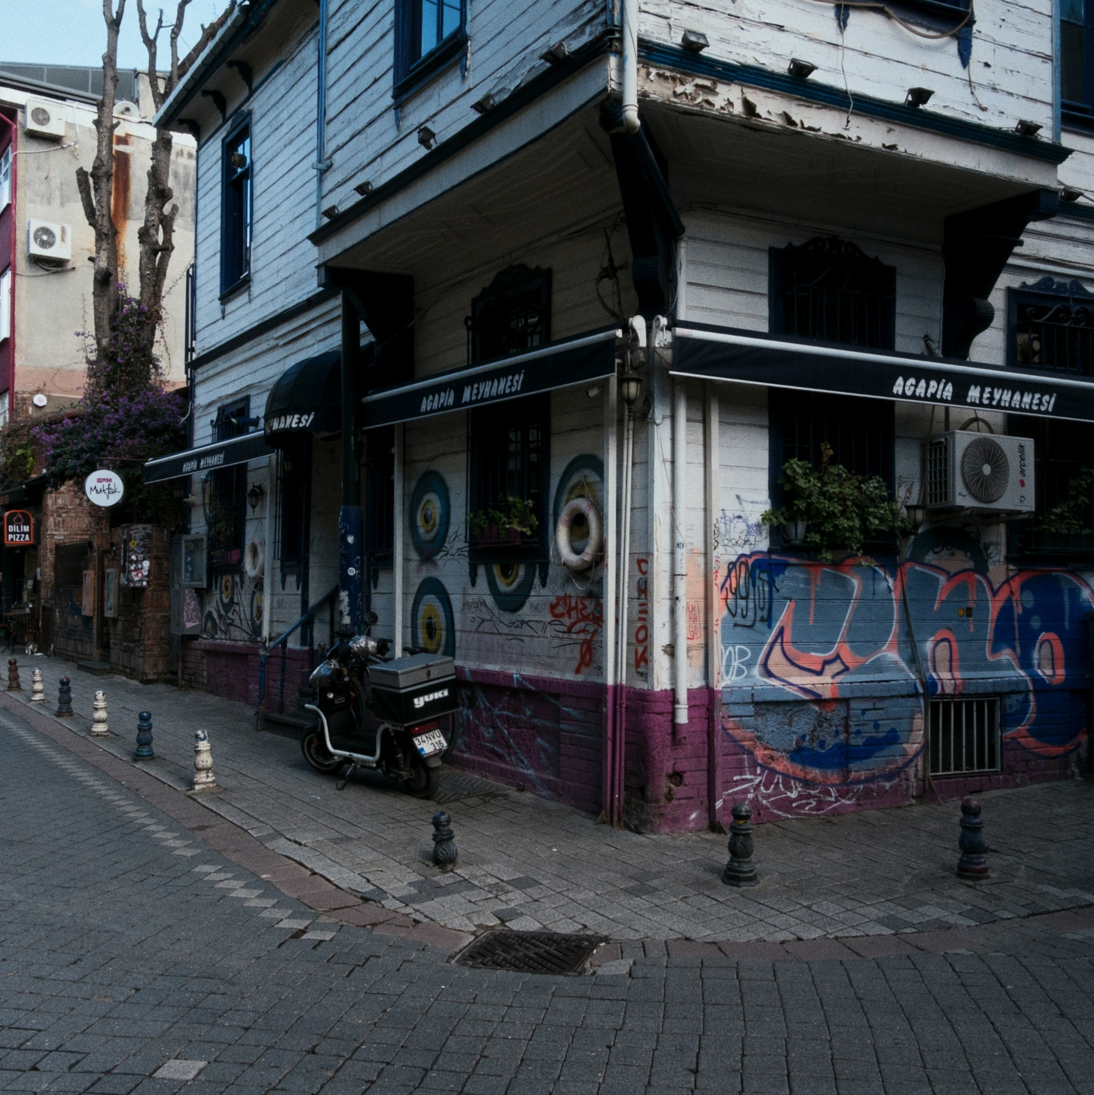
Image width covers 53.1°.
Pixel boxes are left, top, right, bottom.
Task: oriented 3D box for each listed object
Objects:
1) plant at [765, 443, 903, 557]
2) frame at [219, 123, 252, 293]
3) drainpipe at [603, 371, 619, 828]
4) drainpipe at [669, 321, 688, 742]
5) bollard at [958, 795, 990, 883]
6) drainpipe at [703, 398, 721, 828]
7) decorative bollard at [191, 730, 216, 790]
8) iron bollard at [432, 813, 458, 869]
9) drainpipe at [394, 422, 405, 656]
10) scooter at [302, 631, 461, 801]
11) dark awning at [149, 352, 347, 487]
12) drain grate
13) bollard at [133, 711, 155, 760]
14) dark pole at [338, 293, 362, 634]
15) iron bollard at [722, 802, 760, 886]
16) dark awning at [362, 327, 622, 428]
[{"bbox_3d":[1.888,-0.313,7.209,1.030,0.700,0.430,1,-2,-25],"label":"plant"},{"bbox_3d":[-3.933,-4.309,13.868,0.140,2.000,1.120,2,-2,-34],"label":"frame"},{"bbox_3d":[0.445,0.324,7.493,0.075,3.070,0.075,3,-3,-36],"label":"drainpipe"},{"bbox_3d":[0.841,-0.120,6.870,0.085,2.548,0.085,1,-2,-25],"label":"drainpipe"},{"bbox_3d":[2.373,1.627,6.109,0.183,0.457,0.183,2,-3,-24],"label":"bollard"},{"bbox_3d":[1.058,0.375,6.969,0.090,2.824,0.080,1,-2,-25],"label":"drainpipe"},{"bbox_3d":[-2.596,1.609,8.280,0.185,0.457,0.185,3,-3,-36],"label":"decorative bollard"},{"bbox_3d":[-0.575,1.653,6.177,0.145,0.318,0.145,1,-3,0],"label":"iron bollard"},{"bbox_3d":[-1.341,0.392,9.942,0.080,3.080,0.080,3,-3,-36],"label":"drainpipe"},{"bbox_3d":[-1.350,1.257,8.331,0.670,1.120,1.760,2,-2,-37],"label":"scooter"},{"bbox_3d":[-3.920,-1.387,13.059,0.850,0.930,6.600,3,-3,-36],"label":"dark awning"},{"bbox_3d":[-0.070,1.824,4.889,0.580,0.050,0.515,0,-3,14],"label":"drain grate"},{"bbox_3d":[-3.548,1.650,9.660,0.165,0.420,0.165,0,-2,0],"label":"bollard"},{"bbox_3d":[-1.758,-0.211,9.839,0.180,4.242,0.180,1,-3,-31],"label":"dark pole"},{"bbox_3d":[1.058,1.617,5.979,0.200,0.454,0.200,1,-3,0],"label":"iron bollard"},{"bbox_3d":[-0.451,-1.202,8.237,0.380,0.360,3.500,2,-2,-34],"label":"dark awning"}]

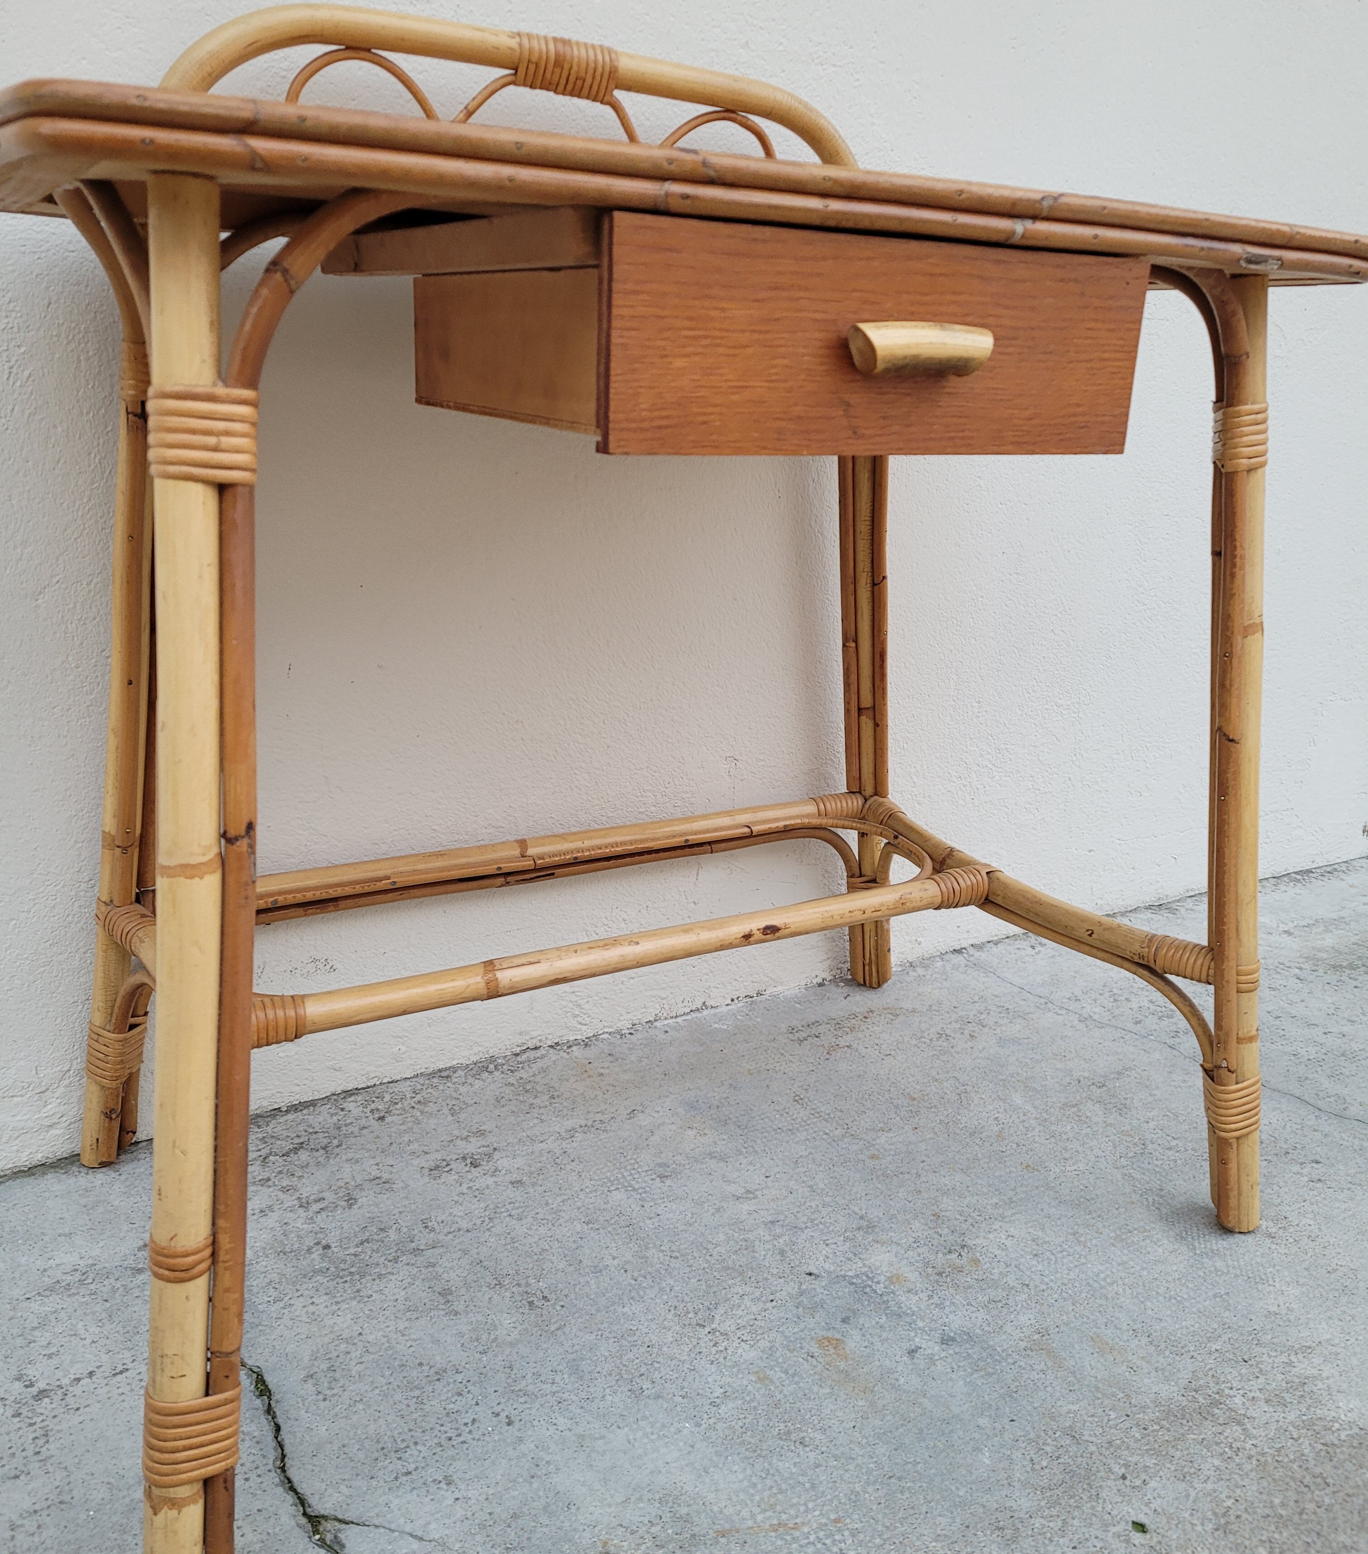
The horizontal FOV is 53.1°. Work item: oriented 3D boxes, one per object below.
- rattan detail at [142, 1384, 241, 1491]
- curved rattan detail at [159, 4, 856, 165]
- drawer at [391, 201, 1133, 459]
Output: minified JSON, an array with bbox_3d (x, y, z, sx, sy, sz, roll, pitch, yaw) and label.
[{"bbox_3d":[-0.255,0.338,0.704,0.047,0.043,0.047,-1,11,-30],"label":"rattan detail"},{"bbox_3d":[-0.100,-0.487,1.025,0.581,0.120,0.034,-7,20,-28],"label":"curved rattan detail"},{"bbox_3d":[0.049,-0.257,0.814,0.333,0.106,0.303,-7,20,-28],"label":"drawer"}]

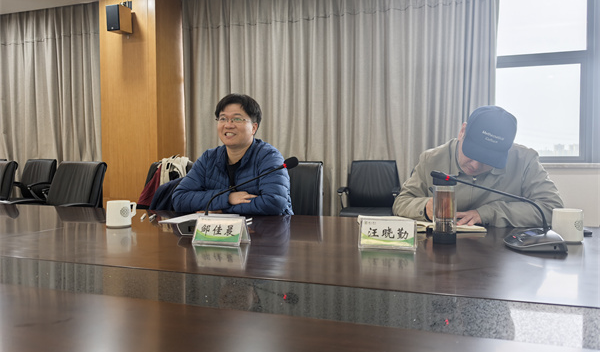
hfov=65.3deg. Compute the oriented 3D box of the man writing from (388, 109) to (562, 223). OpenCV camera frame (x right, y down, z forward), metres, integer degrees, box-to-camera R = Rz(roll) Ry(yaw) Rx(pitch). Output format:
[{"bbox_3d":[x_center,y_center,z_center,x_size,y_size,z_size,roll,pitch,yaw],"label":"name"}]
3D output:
[{"bbox_3d":[0.685,0.336,1.842,0.600,1.160,0.750,1,2,18],"label":"man writing"}]

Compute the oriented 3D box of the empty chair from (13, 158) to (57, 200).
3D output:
[{"bbox_3d":[-3.453,0.280,5.897,0.620,0.960,0.640,1,2,22],"label":"empty chair"}]

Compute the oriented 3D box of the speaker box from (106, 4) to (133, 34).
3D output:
[{"bbox_3d":[-2.112,-1.840,5.484,0.180,0.295,0.205,1,5,18],"label":"speaker box"}]

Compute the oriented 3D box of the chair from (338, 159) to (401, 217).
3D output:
[{"bbox_3d":[0.722,0.323,4.791,0.620,0.960,0.640,1,2,18],"label":"chair"}]

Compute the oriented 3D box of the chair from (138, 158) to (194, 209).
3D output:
[{"bbox_3d":[-1.105,0.377,3.414,0.620,0.960,0.640,1,3,31],"label":"chair"}]

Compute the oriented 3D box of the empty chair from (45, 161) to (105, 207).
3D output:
[{"bbox_3d":[-1.795,0.383,3.455,0.620,0.960,0.640,1,3,27],"label":"empty chair"}]

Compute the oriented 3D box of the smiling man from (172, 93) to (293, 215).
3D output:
[{"bbox_3d":[-0.261,0.277,2.135,0.560,1.260,0.750,1,2,18],"label":"smiling man"}]

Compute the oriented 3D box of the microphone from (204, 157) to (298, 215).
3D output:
[{"bbox_3d":[-0.190,0.072,1.503,0.360,0.220,0.150,0,2,0],"label":"microphone"}]

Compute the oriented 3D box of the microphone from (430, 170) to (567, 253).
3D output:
[{"bbox_3d":[0.515,0.084,1.263,0.350,0.210,0.160,0,2,7],"label":"microphone"}]

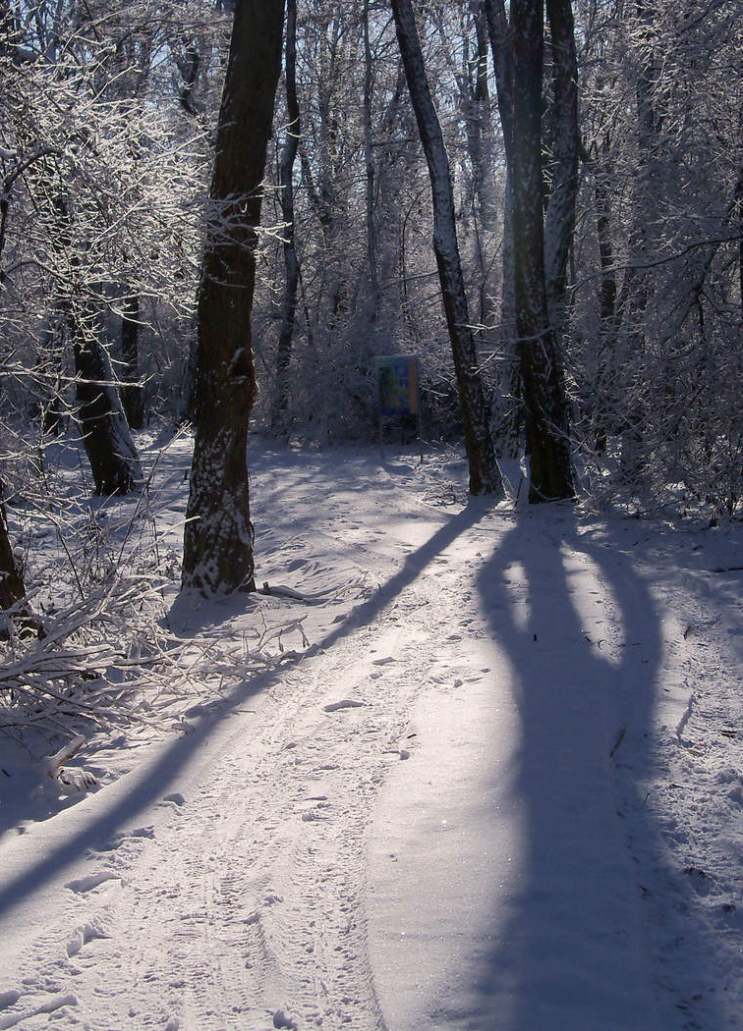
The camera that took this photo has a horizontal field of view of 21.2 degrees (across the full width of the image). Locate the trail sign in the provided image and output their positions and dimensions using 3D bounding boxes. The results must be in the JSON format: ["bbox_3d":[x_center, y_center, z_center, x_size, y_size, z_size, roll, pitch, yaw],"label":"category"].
[{"bbox_3d":[0.490,-2.411,37.000,0.840,1.160,0.100,0,4,0],"label":"trail sign"}]

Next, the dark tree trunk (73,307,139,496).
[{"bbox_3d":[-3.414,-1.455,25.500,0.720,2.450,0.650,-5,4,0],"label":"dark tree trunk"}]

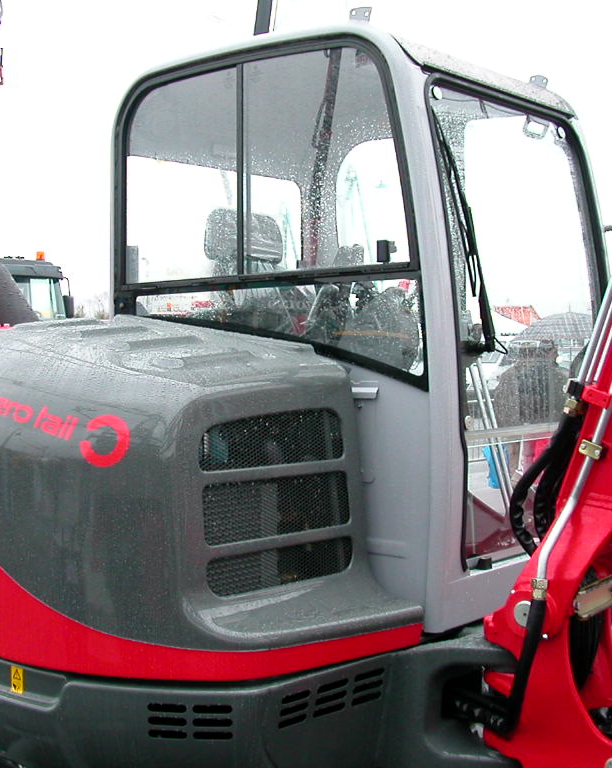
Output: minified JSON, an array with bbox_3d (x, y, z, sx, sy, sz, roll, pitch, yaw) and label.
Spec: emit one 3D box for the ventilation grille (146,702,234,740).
[{"bbox_3d":[-0.281,0.822,2.665,0.213,0.097,0.020,0,12,3],"label":"ventilation grille"}]

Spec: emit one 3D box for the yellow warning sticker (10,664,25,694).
[{"bbox_3d":[-0.743,0.763,2.820,0.052,0.070,0.005,1,2,36],"label":"yellow warning sticker"}]

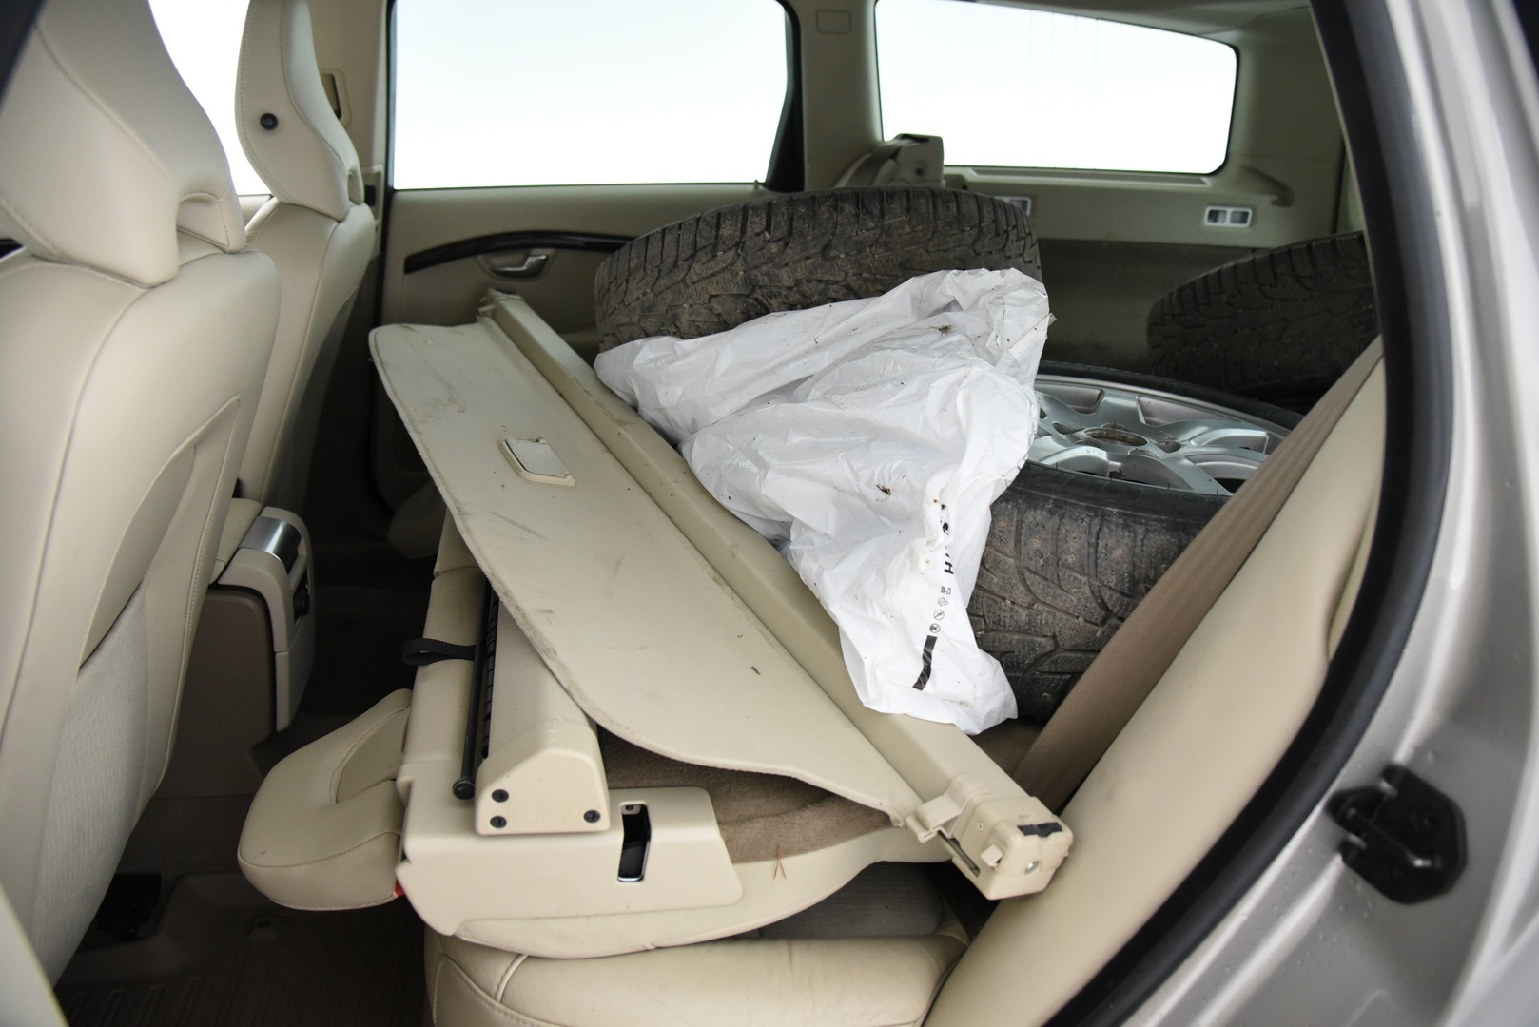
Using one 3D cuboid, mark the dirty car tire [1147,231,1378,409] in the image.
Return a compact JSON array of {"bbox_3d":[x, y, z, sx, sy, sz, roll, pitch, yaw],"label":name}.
[{"bbox_3d":[0.900,-0.235,1.540,0.665,0.215,0.665,1,-6,0],"label":"dirty car tire"}]

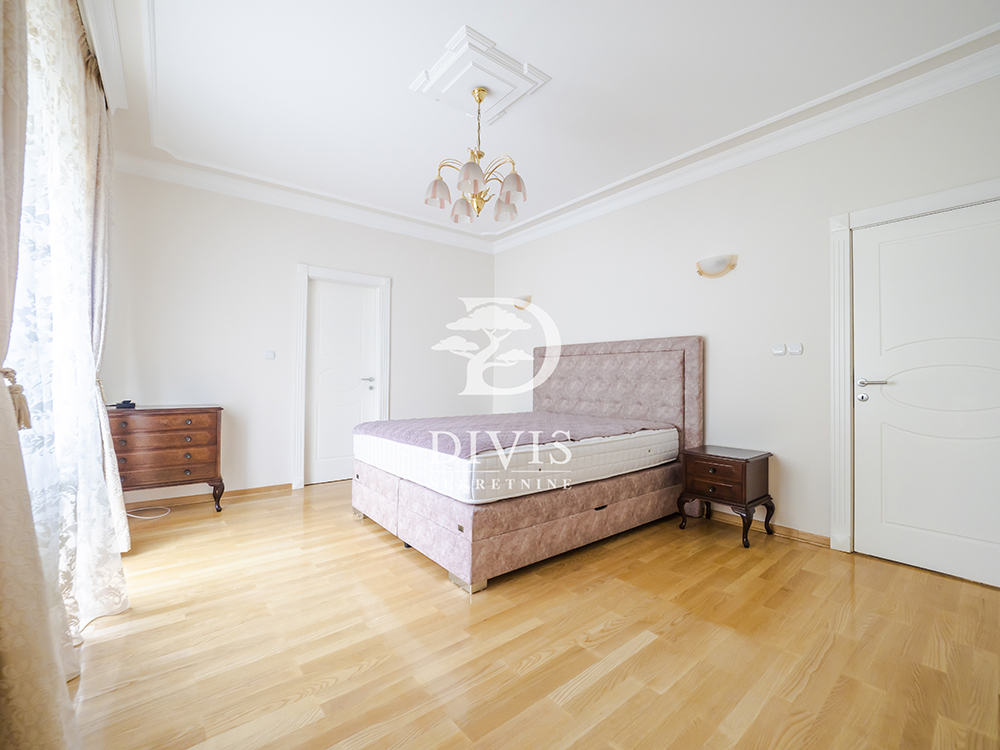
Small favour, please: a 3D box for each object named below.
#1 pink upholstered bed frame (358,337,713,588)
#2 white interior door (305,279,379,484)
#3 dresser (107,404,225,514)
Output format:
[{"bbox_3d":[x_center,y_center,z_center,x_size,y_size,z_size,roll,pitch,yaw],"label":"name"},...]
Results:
[{"bbox_3d":[0.203,0.395,3.288,2.160,1.420,1.860,1,-1,-39],"label":"pink upholstered bed frame"},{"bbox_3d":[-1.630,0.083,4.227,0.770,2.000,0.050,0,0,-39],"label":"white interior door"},{"bbox_3d":[-2.594,0.677,3.071,0.800,0.820,0.450,0,0,-39],"label":"dresser"}]

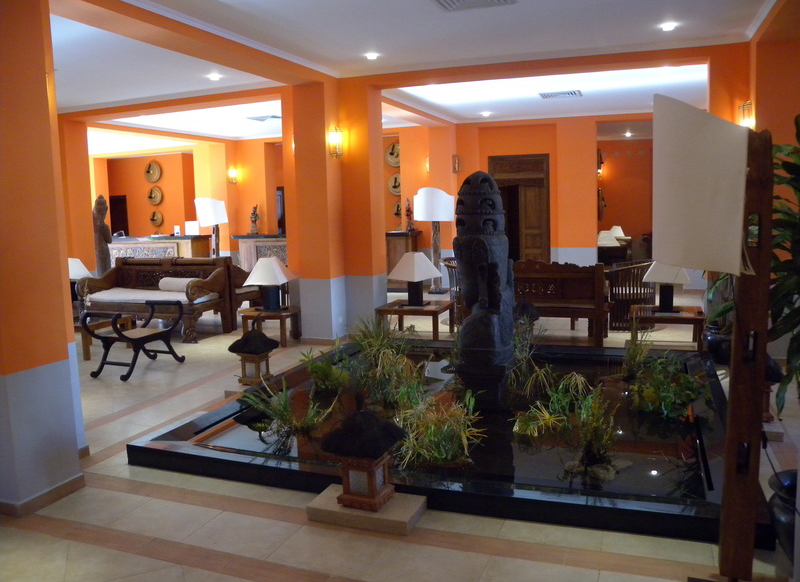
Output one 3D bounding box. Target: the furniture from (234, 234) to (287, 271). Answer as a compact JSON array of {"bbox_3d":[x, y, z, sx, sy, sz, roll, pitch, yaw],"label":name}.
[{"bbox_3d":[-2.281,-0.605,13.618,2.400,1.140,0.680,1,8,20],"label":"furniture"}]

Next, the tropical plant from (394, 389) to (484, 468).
[{"bbox_3d":[0.285,0.840,3.979,0.486,0.381,0.470,1,8,20],"label":"tropical plant"}]

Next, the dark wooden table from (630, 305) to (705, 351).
[{"bbox_3d":[2.964,0.432,7.231,0.761,0.386,0.769,1,8,20],"label":"dark wooden table"}]

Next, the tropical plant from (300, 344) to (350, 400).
[{"bbox_3d":[-0.642,0.676,5.500,0.440,0.440,0.420,-2,7,0],"label":"tropical plant"}]

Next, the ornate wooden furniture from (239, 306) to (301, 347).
[{"bbox_3d":[-1.601,0.454,8.009,0.770,0.410,0.770,1,8,20],"label":"ornate wooden furniture"}]

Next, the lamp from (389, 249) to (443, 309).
[{"bbox_3d":[0.184,-0.158,8.350,0.543,0.659,0.543,-7,9,-35],"label":"lamp"}]

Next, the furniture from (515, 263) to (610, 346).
[{"bbox_3d":[1.617,0.095,7.683,1.672,0.999,0.795,1,7,21],"label":"furniture"}]

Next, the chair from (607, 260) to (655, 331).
[{"bbox_3d":[2.998,0.034,8.395,0.640,0.880,0.640,2,8,28],"label":"chair"}]

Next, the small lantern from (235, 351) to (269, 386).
[{"bbox_3d":[-1.331,0.685,5.928,0.260,0.300,0.260,1,8,20],"label":"small lantern"}]

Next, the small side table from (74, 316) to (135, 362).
[{"bbox_3d":[-3.623,0.525,7.520,0.714,0.392,0.724,1,8,21],"label":"small side table"}]

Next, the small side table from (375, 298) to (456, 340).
[{"bbox_3d":[0.214,0.385,8.100,0.780,0.420,0.820,1,8,22],"label":"small side table"}]

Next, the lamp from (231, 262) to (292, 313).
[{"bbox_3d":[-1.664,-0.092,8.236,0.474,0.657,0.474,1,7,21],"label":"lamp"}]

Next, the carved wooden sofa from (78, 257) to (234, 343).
[{"bbox_3d":[-3.338,0.088,8.859,1.998,1.040,0.805,1,7,21],"label":"carved wooden sofa"}]

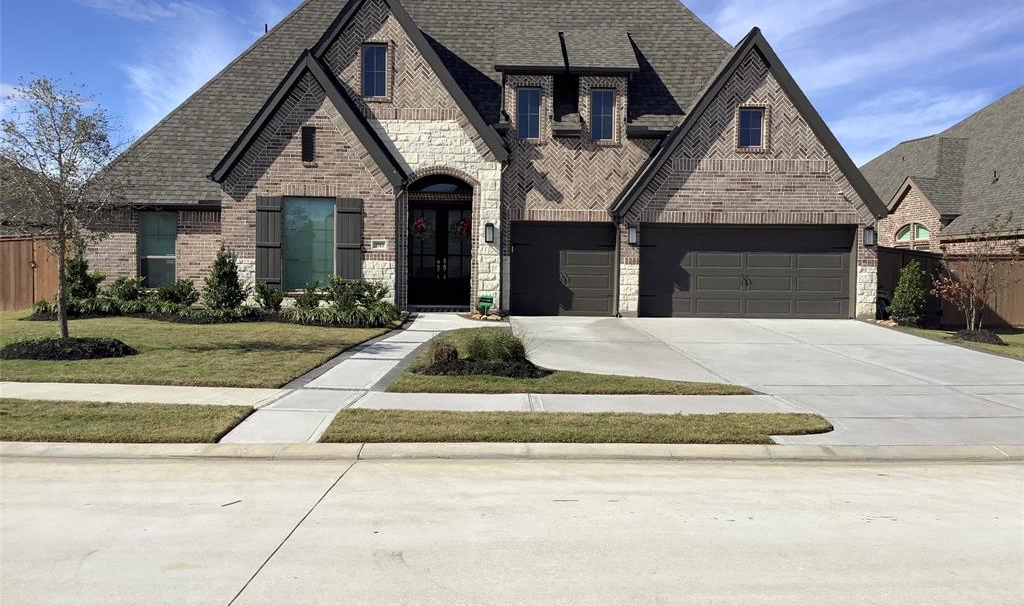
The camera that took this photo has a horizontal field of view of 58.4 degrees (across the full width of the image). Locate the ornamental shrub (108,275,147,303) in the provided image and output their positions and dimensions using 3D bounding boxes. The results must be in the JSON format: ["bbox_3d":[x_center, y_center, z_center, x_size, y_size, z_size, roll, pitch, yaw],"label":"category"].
[{"bbox_3d":[-8.538,-0.255,20.362,0.836,0.711,0.811,1,2,-1],"label":"ornamental shrub"}]

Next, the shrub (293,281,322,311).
[{"bbox_3d":[-4.330,-0.116,19.418,0.632,0.678,0.613,1,2,-1],"label":"shrub"}]

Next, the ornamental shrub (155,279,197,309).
[{"bbox_3d":[-7.442,-0.189,20.341,0.968,0.755,0.939,1,2,-1],"label":"ornamental shrub"}]

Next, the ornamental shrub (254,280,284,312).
[{"bbox_3d":[-5.130,-0.137,19.398,0.631,0.720,0.612,1,2,-1],"label":"ornamental shrub"}]

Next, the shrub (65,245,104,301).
[{"bbox_3d":[-9.407,-0.594,20.178,0.871,1.342,0.845,1,2,-1],"label":"shrub"}]

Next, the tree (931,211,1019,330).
[{"bbox_3d":[8.845,-0.582,17.500,1.739,2.250,1.600,1,2,-1],"label":"tree"}]

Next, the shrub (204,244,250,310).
[{"bbox_3d":[-6.034,-0.505,19.312,0.962,1.411,0.933,1,2,-1],"label":"shrub"}]

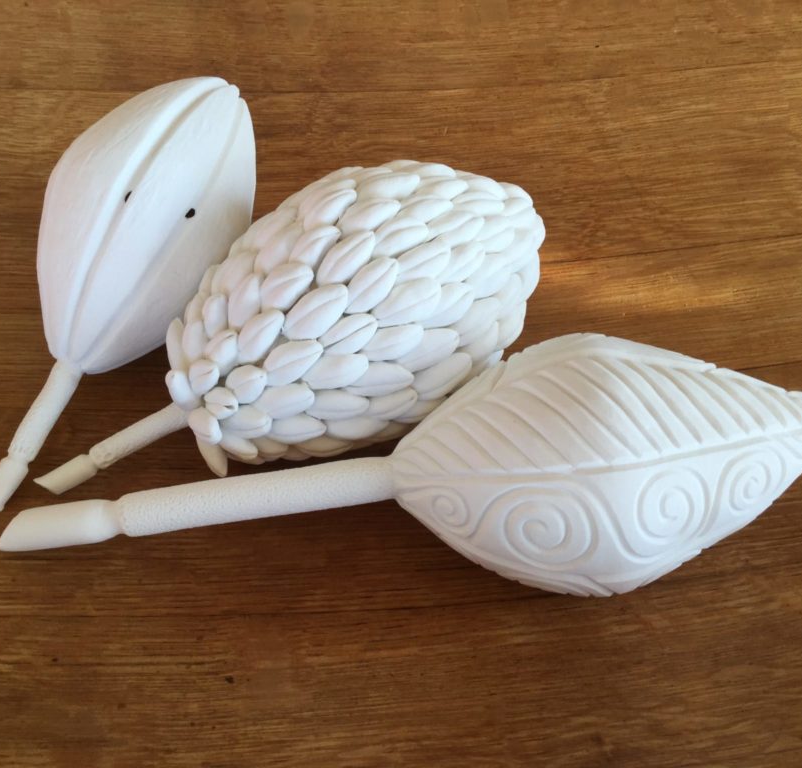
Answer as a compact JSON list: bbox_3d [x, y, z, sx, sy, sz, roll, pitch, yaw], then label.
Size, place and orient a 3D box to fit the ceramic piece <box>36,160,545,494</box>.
[{"bbox_3d":[-0.058,-0.011,0.451,0.274,0.122,0.126,-26,66,0],"label":"ceramic piece"}]

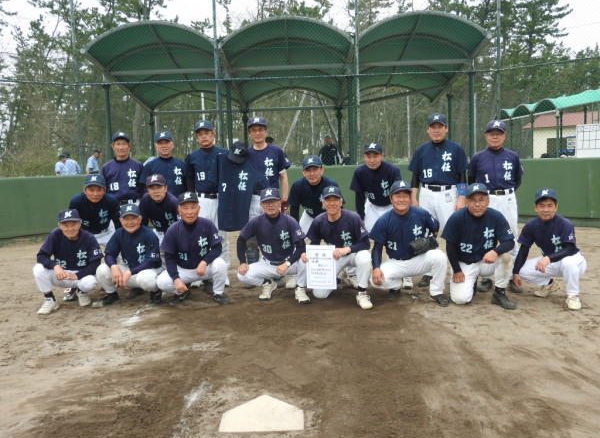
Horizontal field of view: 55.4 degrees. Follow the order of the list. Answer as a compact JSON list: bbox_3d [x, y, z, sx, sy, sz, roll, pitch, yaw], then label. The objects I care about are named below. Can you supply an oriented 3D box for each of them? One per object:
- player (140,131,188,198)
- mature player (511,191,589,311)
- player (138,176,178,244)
[{"bbox_3d":[-1.444,-0.107,6.107,0.532,1.655,0.355,-2,6,-7],"label":"player"},{"bbox_3d":[2.235,0.231,5.143,0.650,1.015,0.729,1,7,23],"label":"mature player"},{"bbox_3d":[-1.413,0.152,5.802,0.550,1.216,0.680,-3,7,-8],"label":"player"}]

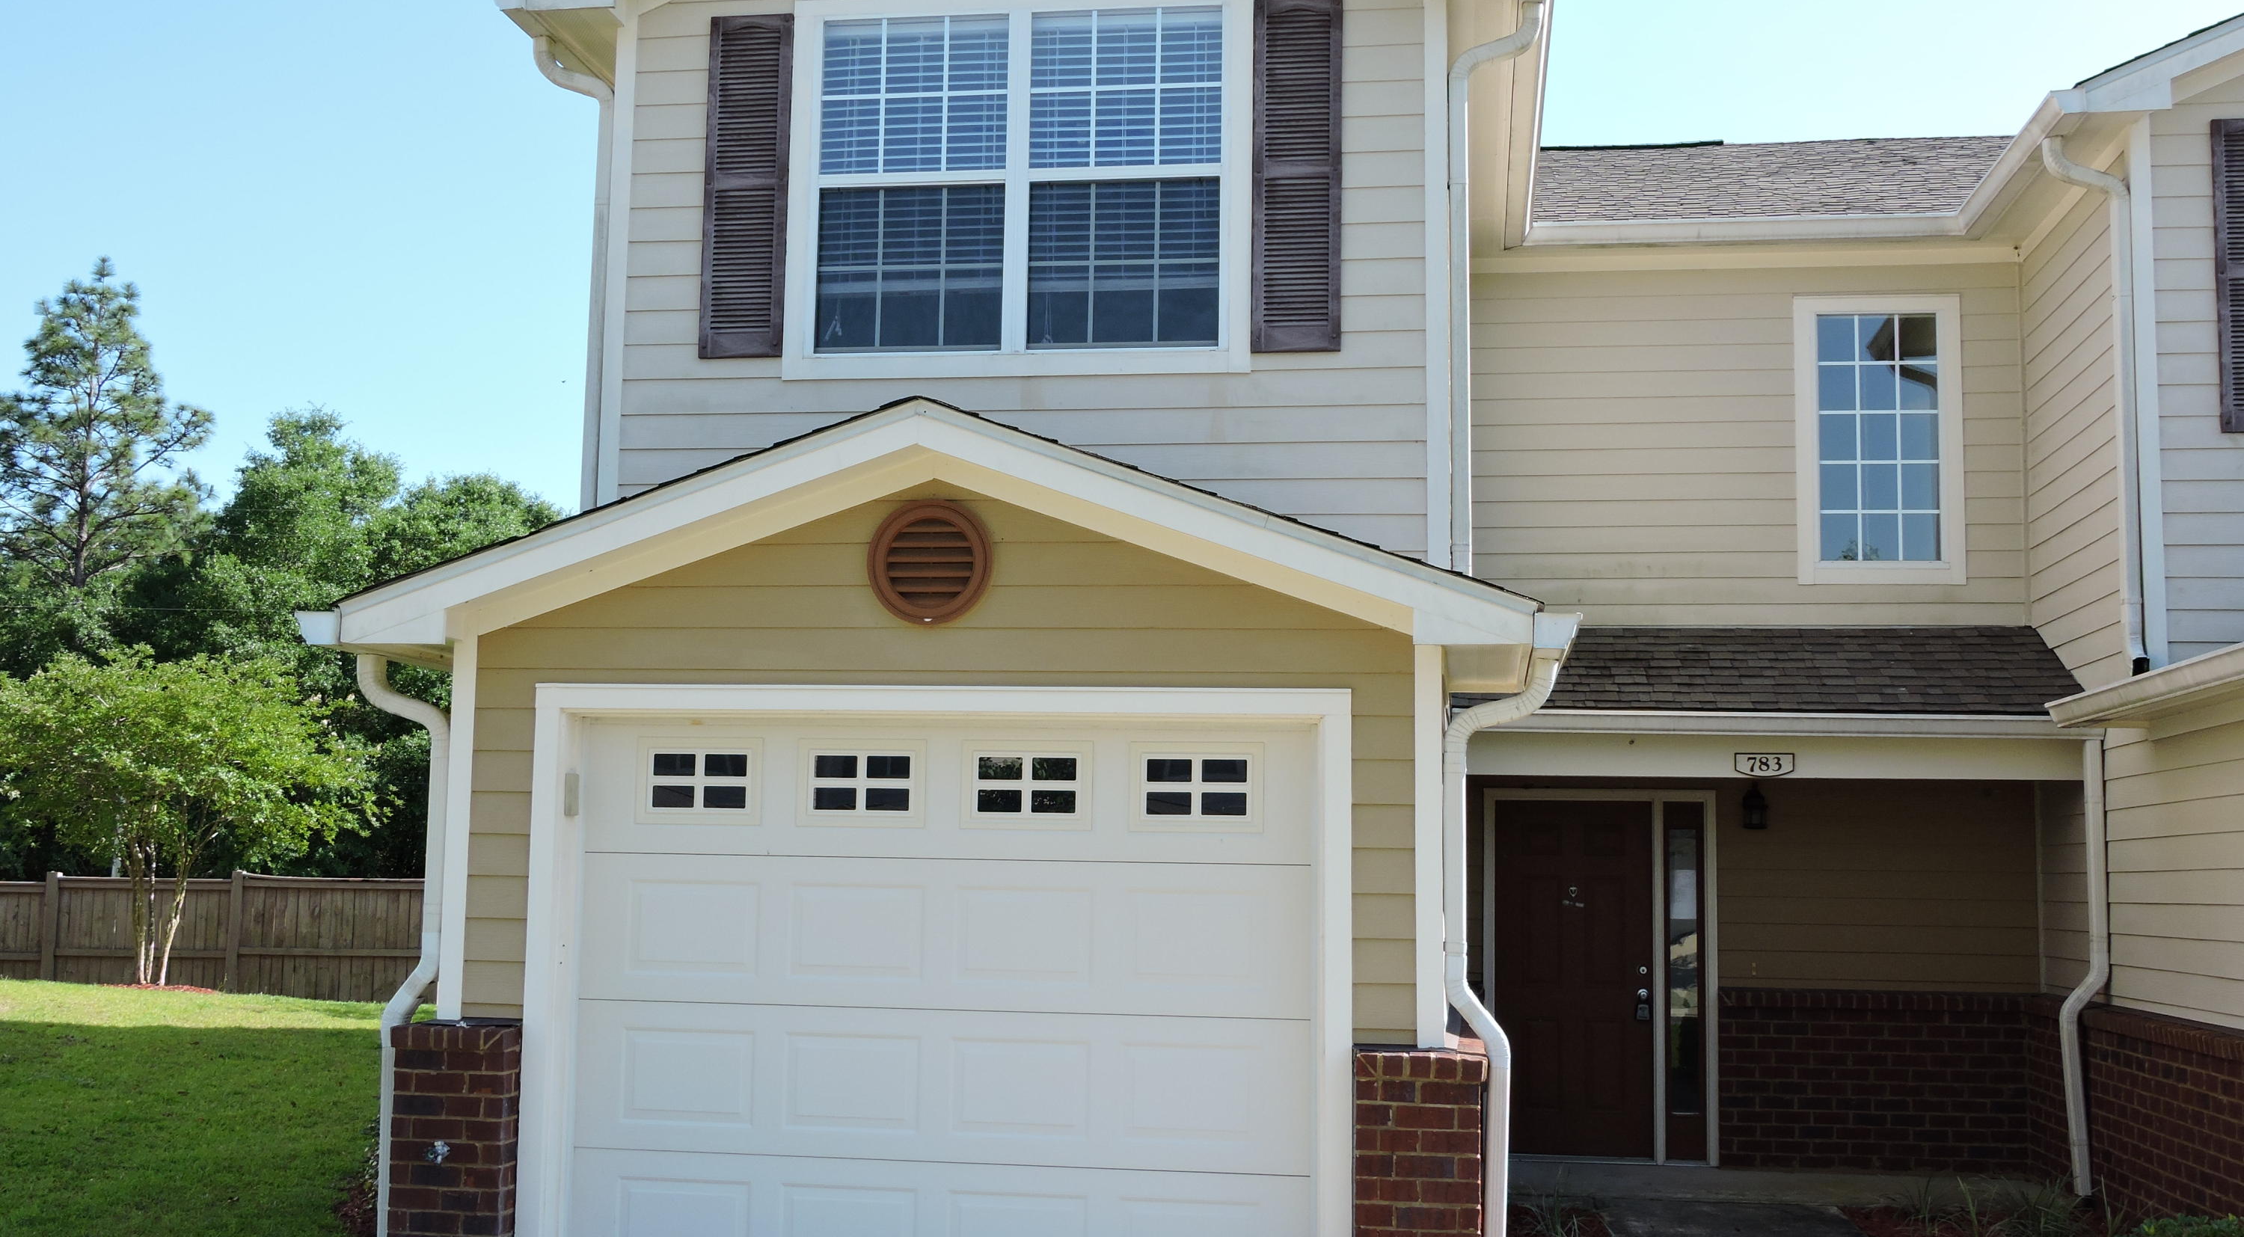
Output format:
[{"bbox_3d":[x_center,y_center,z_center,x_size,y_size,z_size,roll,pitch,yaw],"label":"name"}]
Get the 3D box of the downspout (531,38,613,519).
[{"bbox_3d":[-2.445,-1.360,9.980,0.398,2.470,0.111,0,-7,8],"label":"downspout"}]

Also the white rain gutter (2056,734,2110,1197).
[{"bbox_3d":[4.779,1.729,11.272,0.248,2.273,0.101,0,-7,8],"label":"white rain gutter"}]

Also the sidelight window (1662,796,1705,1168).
[{"bbox_3d":[3.207,2.060,12.908,0.242,2.016,0.060,0,-7,8],"label":"sidelight window"}]

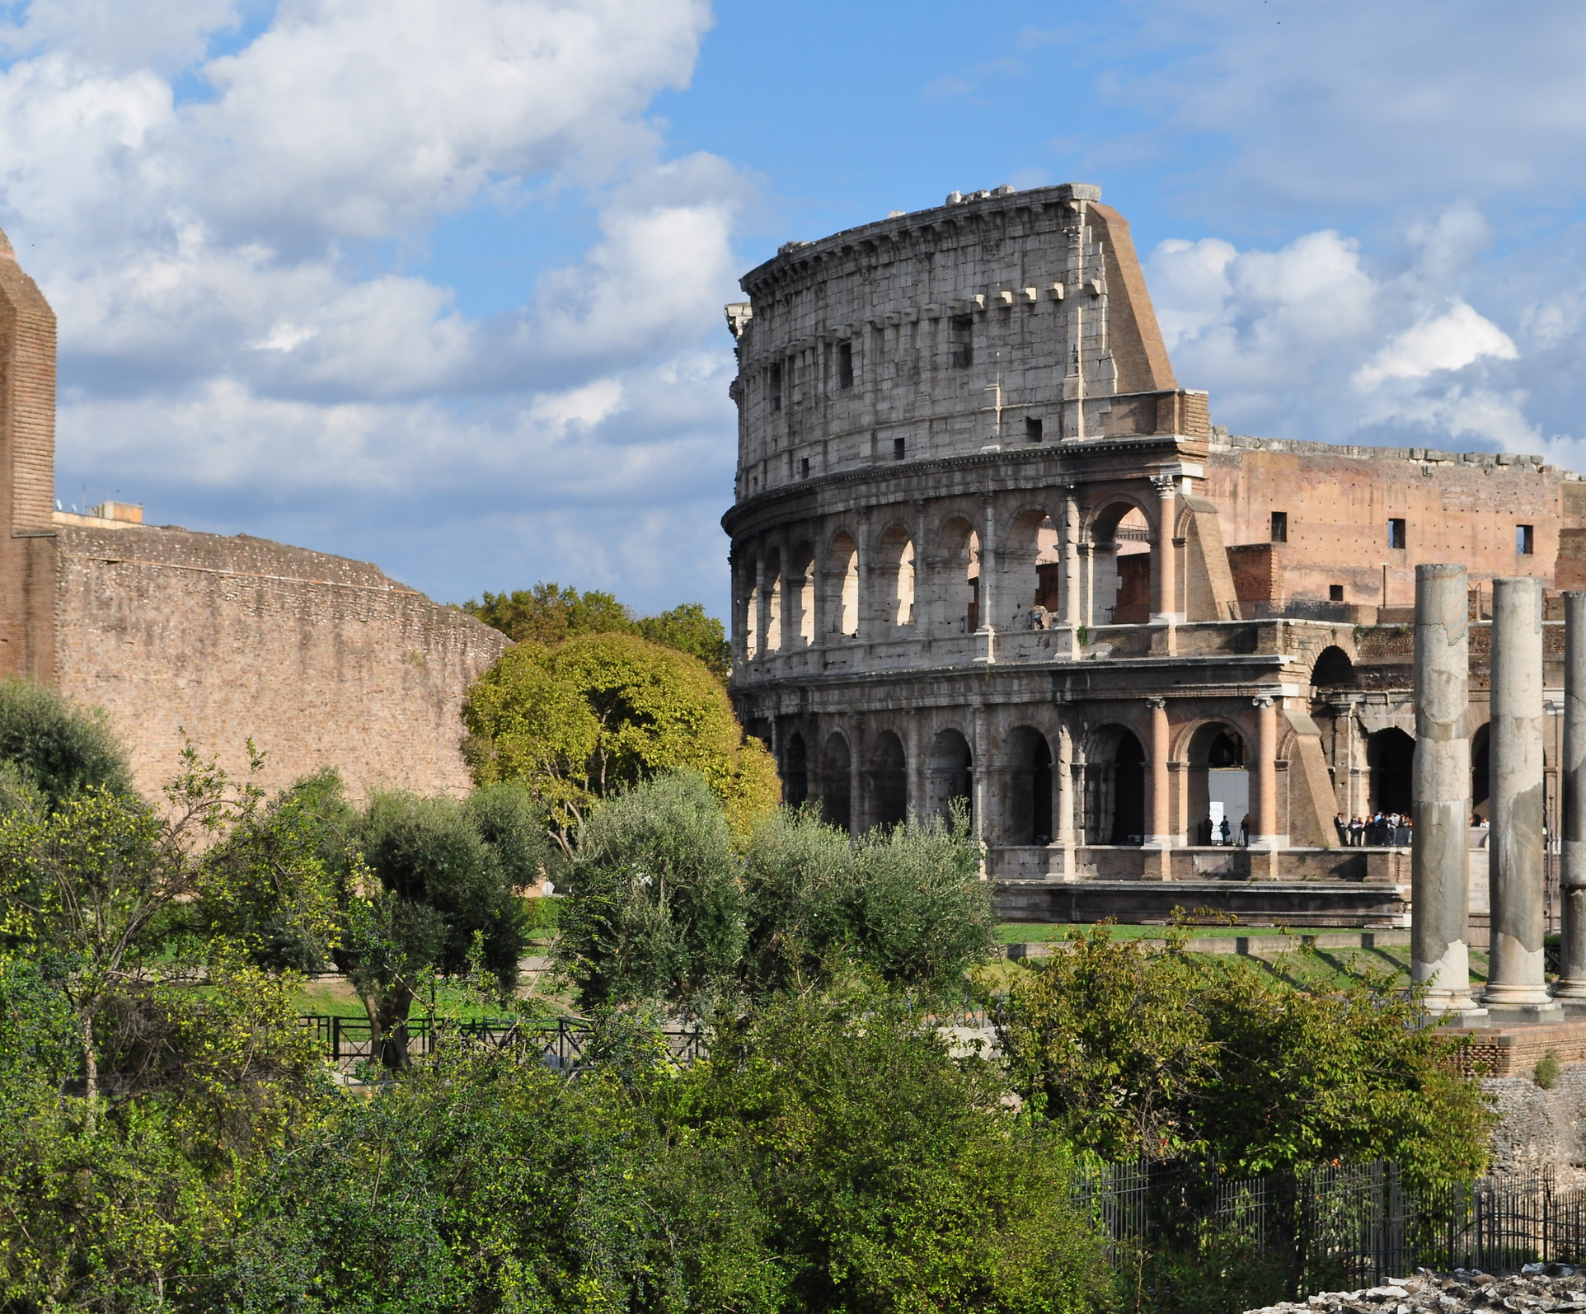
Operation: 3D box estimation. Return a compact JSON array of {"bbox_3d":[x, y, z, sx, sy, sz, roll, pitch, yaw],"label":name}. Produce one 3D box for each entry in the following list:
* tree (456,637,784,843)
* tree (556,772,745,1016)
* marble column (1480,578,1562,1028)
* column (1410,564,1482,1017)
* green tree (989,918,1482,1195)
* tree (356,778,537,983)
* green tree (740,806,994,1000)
[{"bbox_3d":[-4.407,2.971,109.000,7.989,7.241,7.500,1,-3,0],"label":"tree"},{"bbox_3d":[-2.890,5.198,87.000,3.926,5.654,4.000,1,-3,0],"label":"tree"},{"bbox_3d":[15.461,3.017,91.313,1.500,9.337,1.500,-1,-3,28],"label":"marble column"},{"bbox_3d":[13.164,2.792,86.970,1.500,9.337,1.500,-1,-3,28],"label":"column"},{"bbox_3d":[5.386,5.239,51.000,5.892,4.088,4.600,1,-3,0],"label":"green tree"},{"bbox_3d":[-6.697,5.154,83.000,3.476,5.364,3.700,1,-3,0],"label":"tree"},{"bbox_3d":[1.542,5.591,89.000,5.302,4.981,4.600,1,-3,0],"label":"green tree"}]

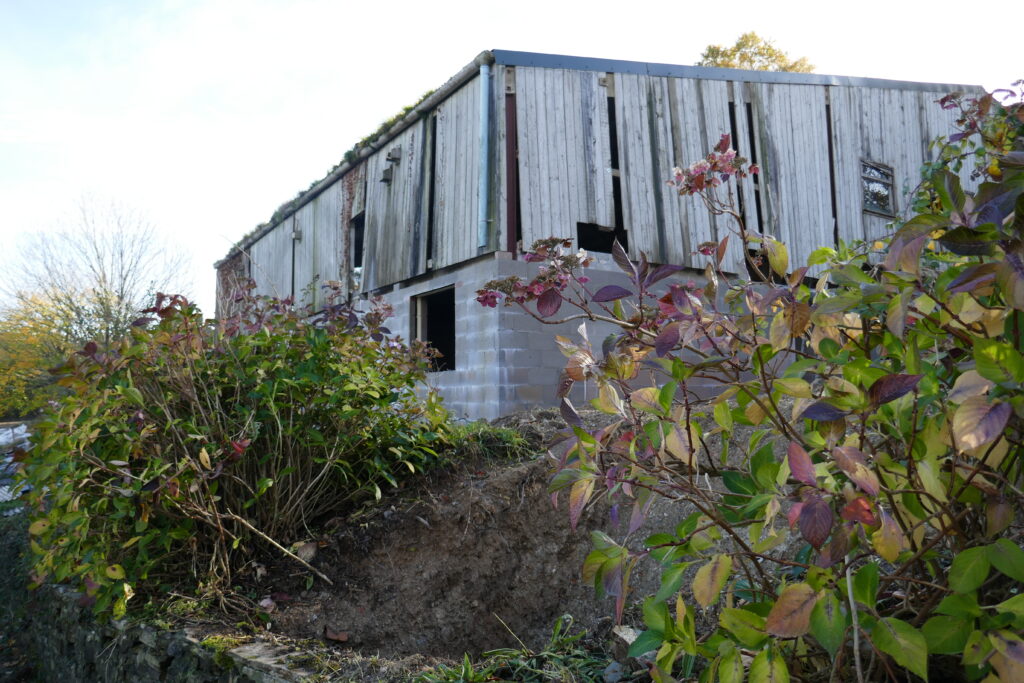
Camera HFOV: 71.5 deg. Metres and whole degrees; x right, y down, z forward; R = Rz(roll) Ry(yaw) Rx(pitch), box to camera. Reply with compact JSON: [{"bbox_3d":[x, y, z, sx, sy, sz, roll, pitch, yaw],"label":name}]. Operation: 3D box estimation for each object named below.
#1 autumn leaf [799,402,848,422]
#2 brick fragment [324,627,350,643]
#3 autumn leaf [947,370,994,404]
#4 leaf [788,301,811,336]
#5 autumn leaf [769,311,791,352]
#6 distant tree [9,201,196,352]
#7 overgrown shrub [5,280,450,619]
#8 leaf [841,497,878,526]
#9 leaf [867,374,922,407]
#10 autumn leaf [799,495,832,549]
[{"bbox_3d":[0.591,0.135,1.350,0.100,0.022,0.060,-3,31,-10],"label":"autumn leaf"},{"bbox_3d":[-0.645,1.074,2.615,0.088,0.050,0.060,1,-5,-9],"label":"brick fragment"},{"bbox_3d":[0.915,0.092,1.420,0.098,0.062,0.020,-29,-29,-10],"label":"autumn leaf"},{"bbox_3d":[0.615,-0.049,1.520,0.055,0.078,0.020,1,-15,-6],"label":"leaf"},{"bbox_3d":[0.583,-0.022,1.550,0.055,0.092,0.020,10,-9,16],"label":"autumn leaf"},{"bbox_3d":[-18.650,-1.575,32.000,8.600,9.600,8.200,2,-4,-27],"label":"distant tree"},{"bbox_3d":[-1.268,0.489,3.250,1.950,1.400,1.600,1,-4,-17],"label":"overgrown shrub"},{"bbox_3d":[0.684,0.335,1.400,0.078,0.055,0.022,19,-26,17],"label":"leaf"},{"bbox_3d":[0.726,0.093,1.350,0.115,0.062,0.022,-19,-35,-3],"label":"leaf"},{"bbox_3d":[0.563,0.334,1.320,0.062,0.102,0.020,-7,-18,4],"label":"autumn leaf"}]

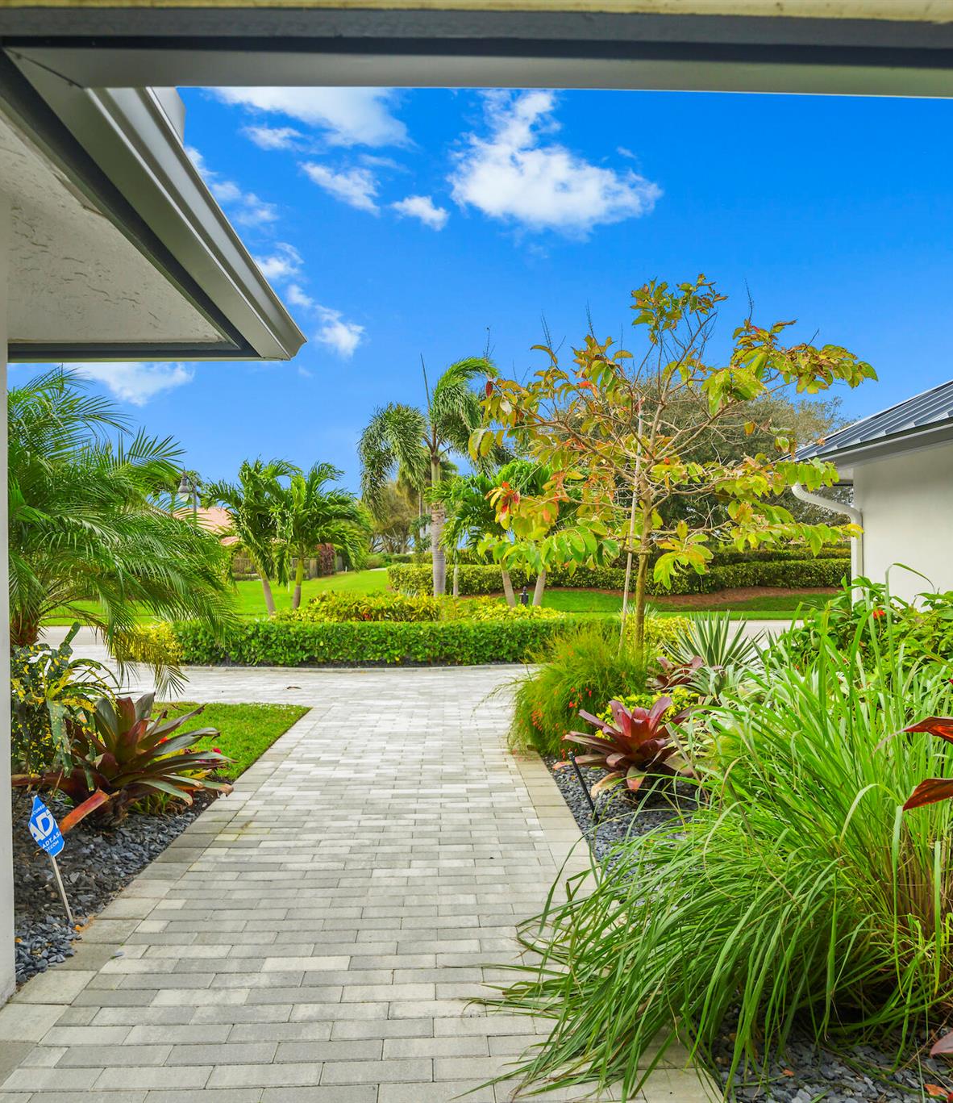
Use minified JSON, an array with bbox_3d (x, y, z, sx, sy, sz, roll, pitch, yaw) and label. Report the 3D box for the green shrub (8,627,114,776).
[{"bbox_3d":[-2.667,1.012,4.550,0.900,1.100,0.900,-1,-1,-2],"label":"green shrub"}]

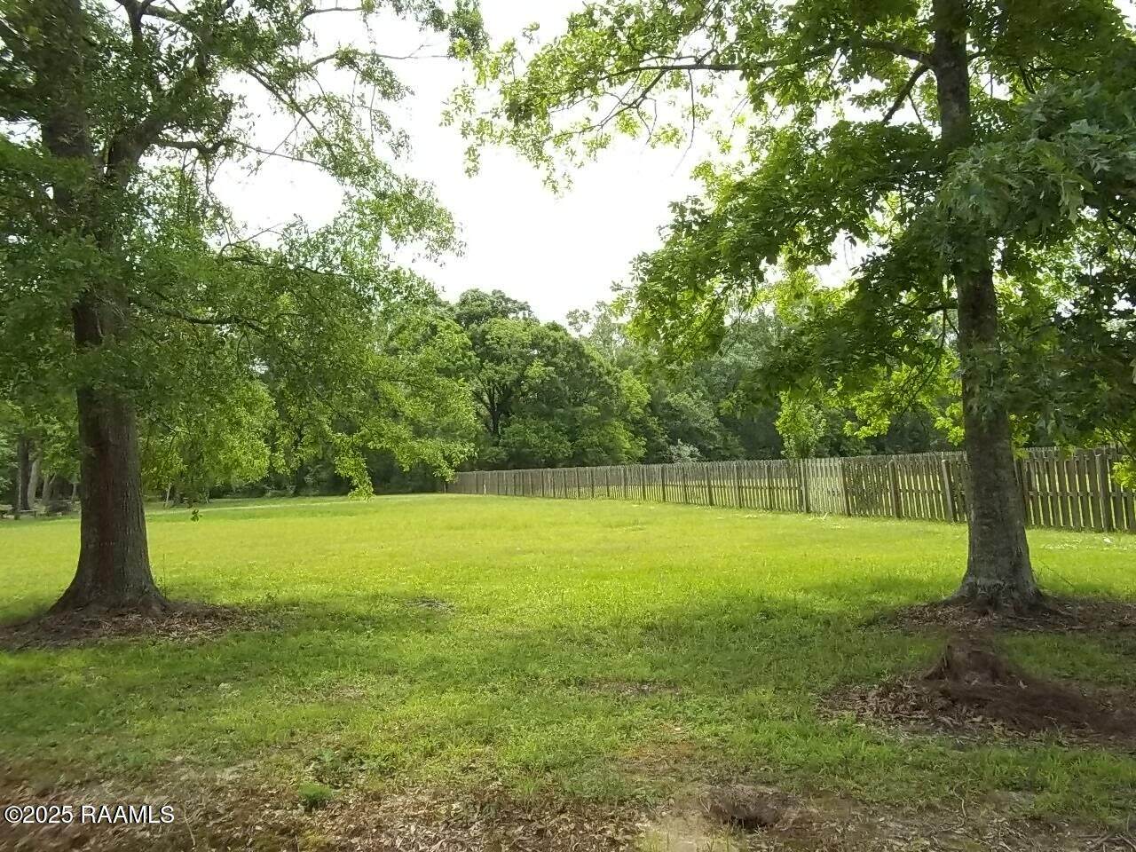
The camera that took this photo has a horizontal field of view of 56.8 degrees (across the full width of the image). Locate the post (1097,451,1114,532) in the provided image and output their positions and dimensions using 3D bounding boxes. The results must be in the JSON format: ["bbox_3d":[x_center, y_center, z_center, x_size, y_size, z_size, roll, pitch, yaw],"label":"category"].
[{"bbox_3d":[11.044,1.369,21.600,0.100,1.670,0.100,-4,-2,-17],"label":"post"}]

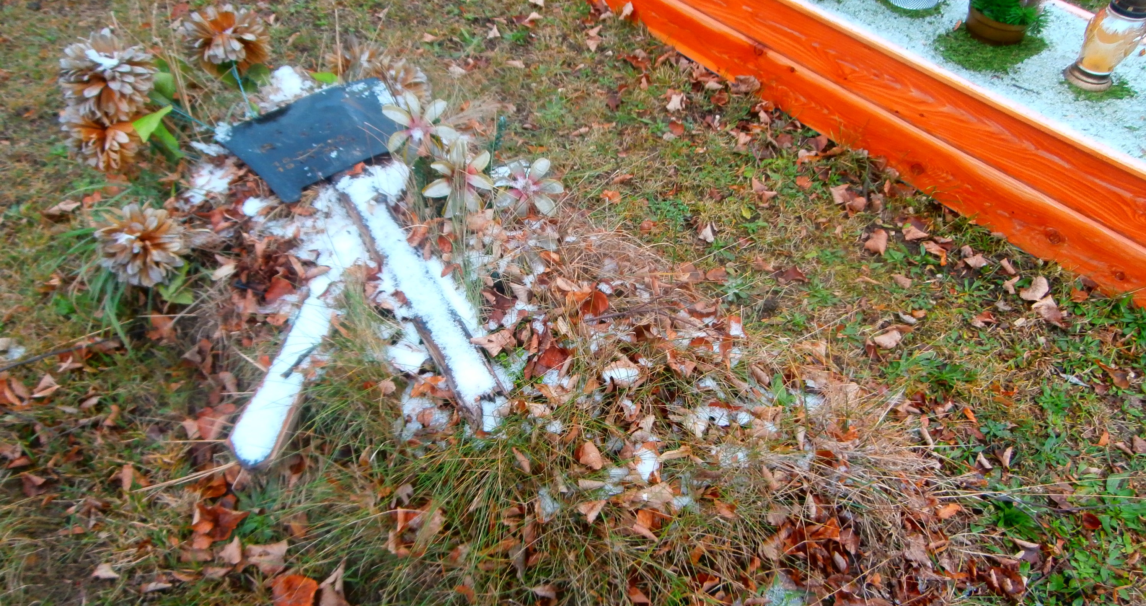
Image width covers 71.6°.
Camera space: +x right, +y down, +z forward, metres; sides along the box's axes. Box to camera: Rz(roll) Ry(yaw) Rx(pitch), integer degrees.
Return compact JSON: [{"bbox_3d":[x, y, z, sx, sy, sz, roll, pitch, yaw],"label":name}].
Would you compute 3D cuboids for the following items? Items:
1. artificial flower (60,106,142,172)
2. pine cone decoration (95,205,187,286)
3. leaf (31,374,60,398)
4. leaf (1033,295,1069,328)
[{"bbox_3d":[-1.142,-0.402,1.921,0.177,0.165,0.145,-28,18,-23],"label":"artificial flower"},{"bbox_3d":[-0.977,-0.132,1.794,0.195,0.155,0.175,-15,48,-14],"label":"pine cone decoration"},{"bbox_3d":[-1.118,0.176,1.684,0.043,0.025,0.055,35,58,27],"label":"leaf"},{"bbox_3d":[1.074,0.019,1.790,0.090,0.030,0.058,36,56,29],"label":"leaf"}]

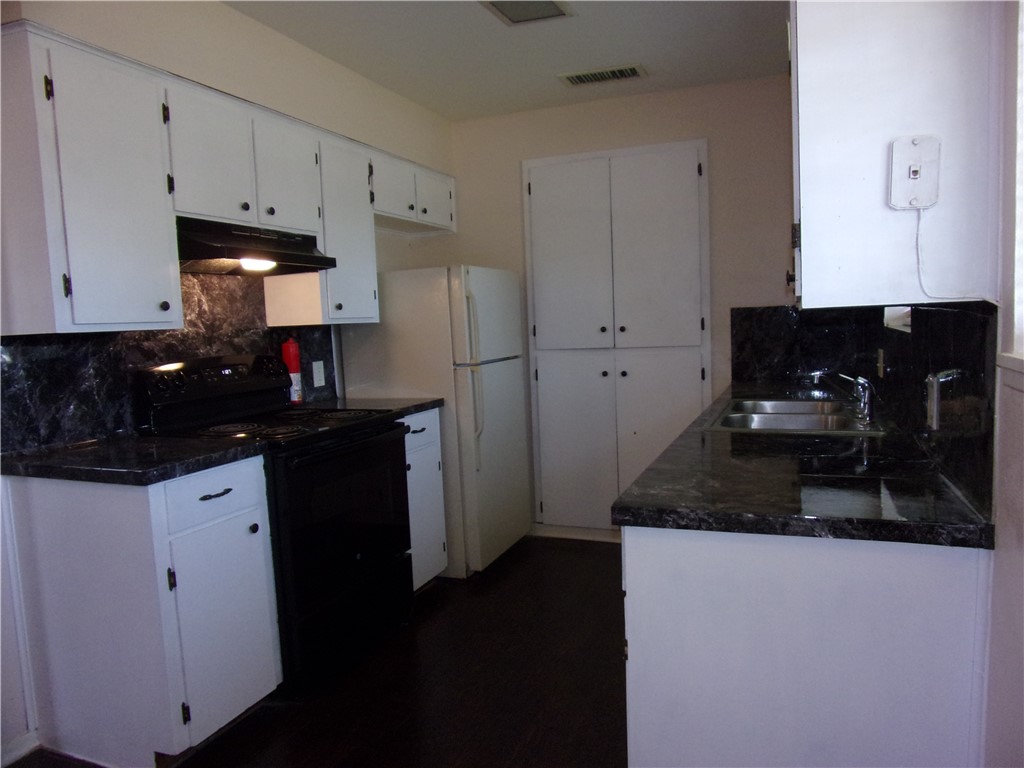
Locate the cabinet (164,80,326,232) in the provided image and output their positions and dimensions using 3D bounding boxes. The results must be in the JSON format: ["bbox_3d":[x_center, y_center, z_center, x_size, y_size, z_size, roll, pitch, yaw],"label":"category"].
[{"bbox_3d":[-1.145,-0.840,2.800,0.315,0.466,0.751,0,6,23],"label":"cabinet"}]

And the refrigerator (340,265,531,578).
[{"bbox_3d":[-0.376,0.178,3.986,0.726,1.581,0.692,0,6,23],"label":"refrigerator"}]

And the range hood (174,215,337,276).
[{"bbox_3d":[-1.088,-0.536,2.810,0.411,0.147,0.745,0,6,23],"label":"range hood"}]

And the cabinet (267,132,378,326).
[{"bbox_3d":[-0.903,-0.709,3.371,0.315,0.848,0.457,0,6,23],"label":"cabinet"}]

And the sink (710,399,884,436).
[{"bbox_3d":[0.995,0.194,2.504,0.513,0.181,0.833,0,6,23],"label":"sink"}]

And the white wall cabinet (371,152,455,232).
[{"bbox_3d":[-0.656,-1.041,3.961,0.315,0.312,0.881,0,6,23],"label":"white wall cabinet"}]

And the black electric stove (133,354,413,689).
[{"bbox_3d":[-0.901,0.498,2.869,0.682,1.186,0.760,0,6,23],"label":"black electric stove"}]

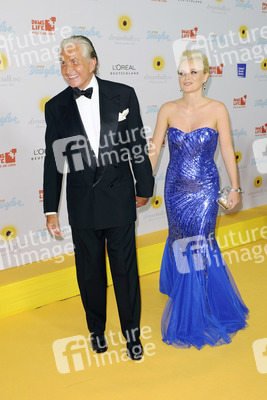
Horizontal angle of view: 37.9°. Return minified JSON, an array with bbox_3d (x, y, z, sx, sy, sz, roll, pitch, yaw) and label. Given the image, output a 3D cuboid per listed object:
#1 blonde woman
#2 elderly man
[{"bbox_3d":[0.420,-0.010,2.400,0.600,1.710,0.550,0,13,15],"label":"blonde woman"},{"bbox_3d":[-0.185,0.013,2.243,0.610,1.810,0.440,-2,13,8],"label":"elderly man"}]

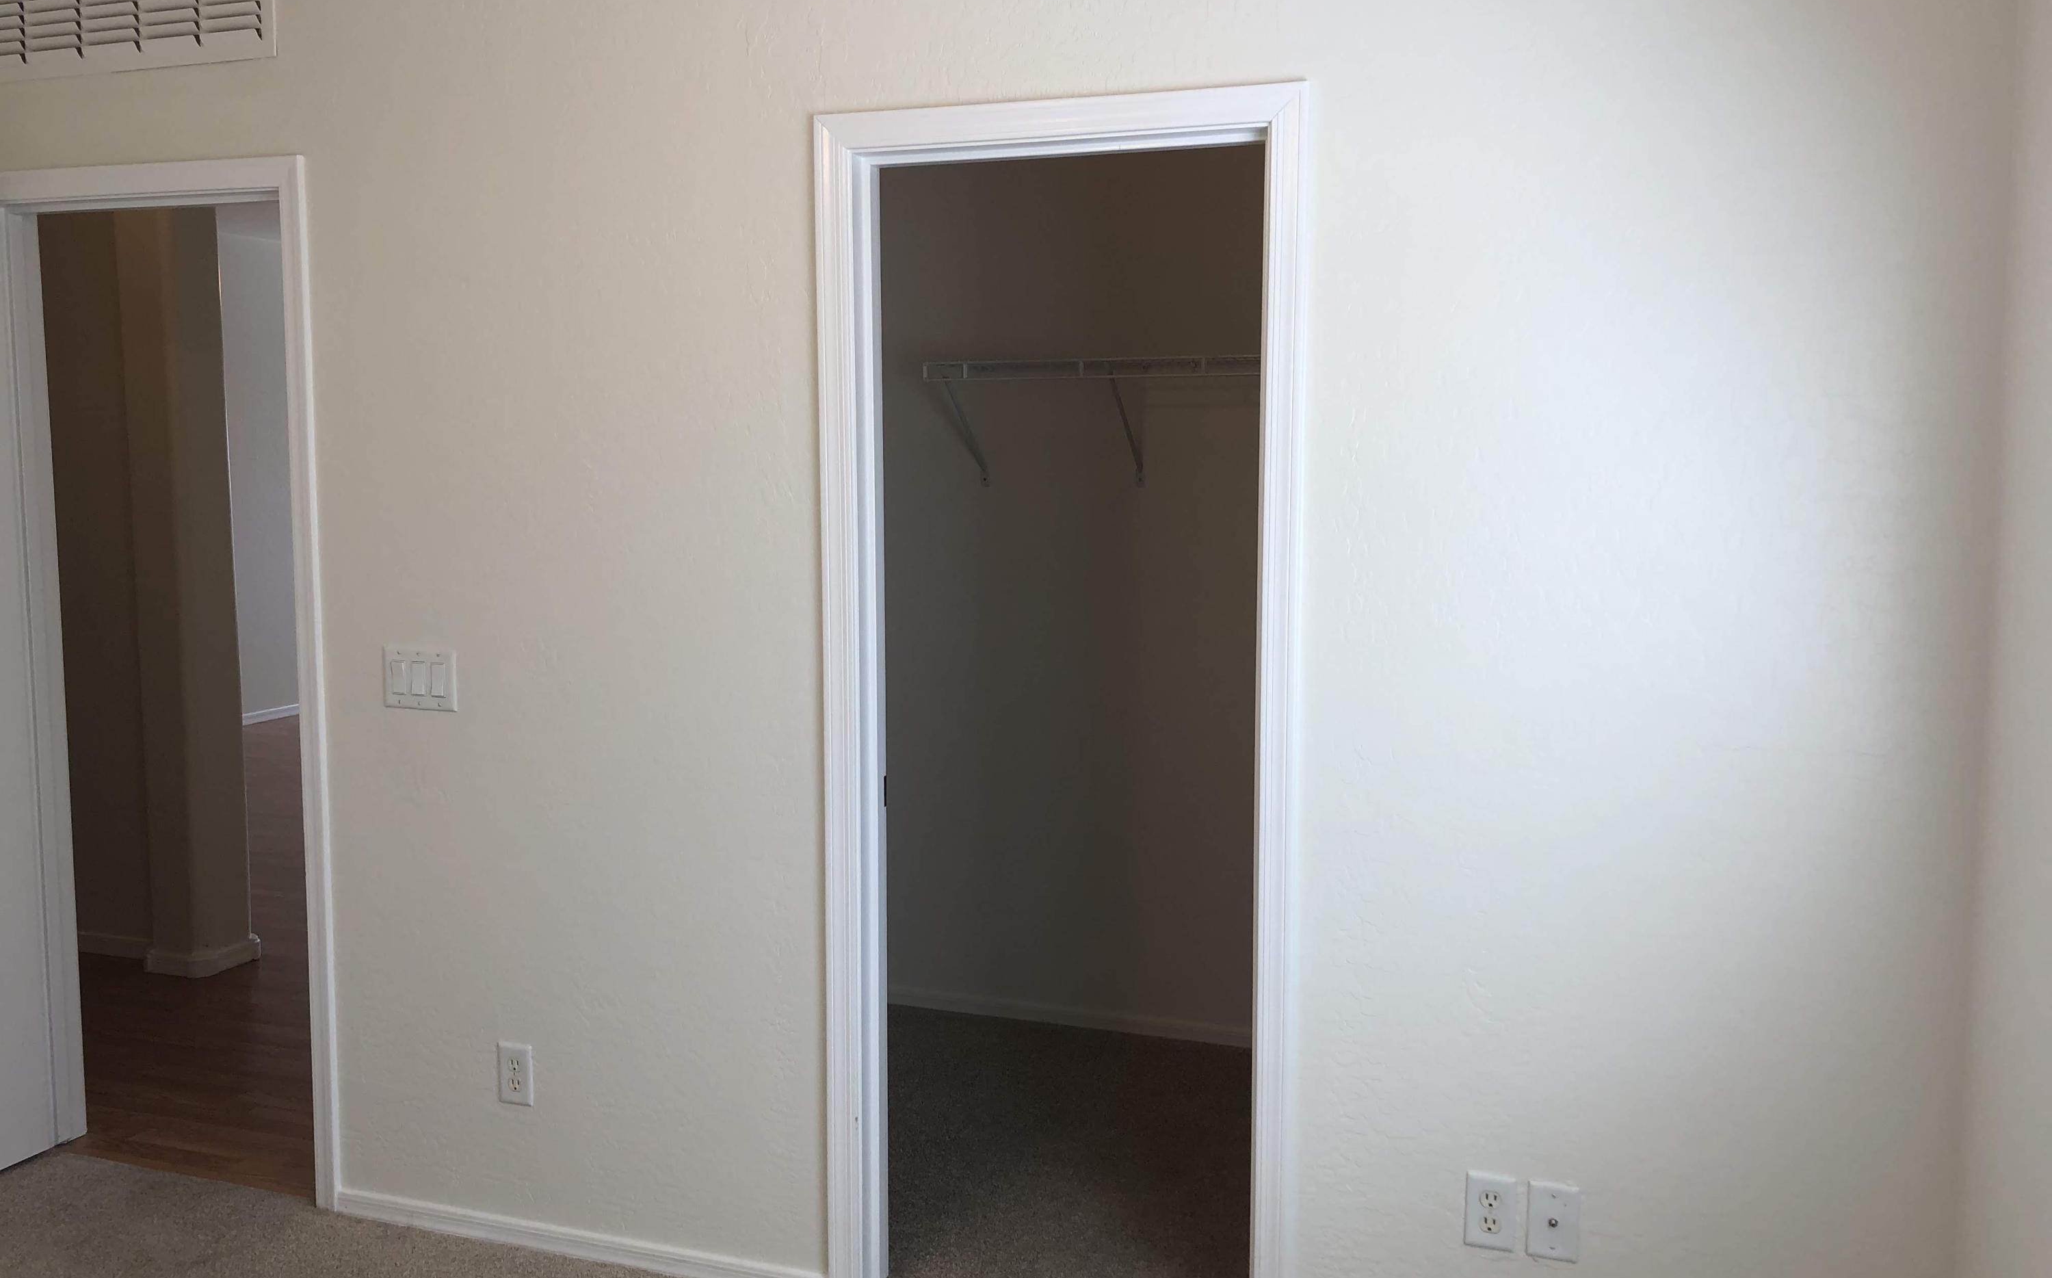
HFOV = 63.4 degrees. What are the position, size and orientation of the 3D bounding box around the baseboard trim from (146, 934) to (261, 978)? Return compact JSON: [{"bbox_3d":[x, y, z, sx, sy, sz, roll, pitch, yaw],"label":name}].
[{"bbox_3d":[-2.520,0.967,5.094,0.235,0.066,0.240,2,6,19],"label":"baseboard trim"}]

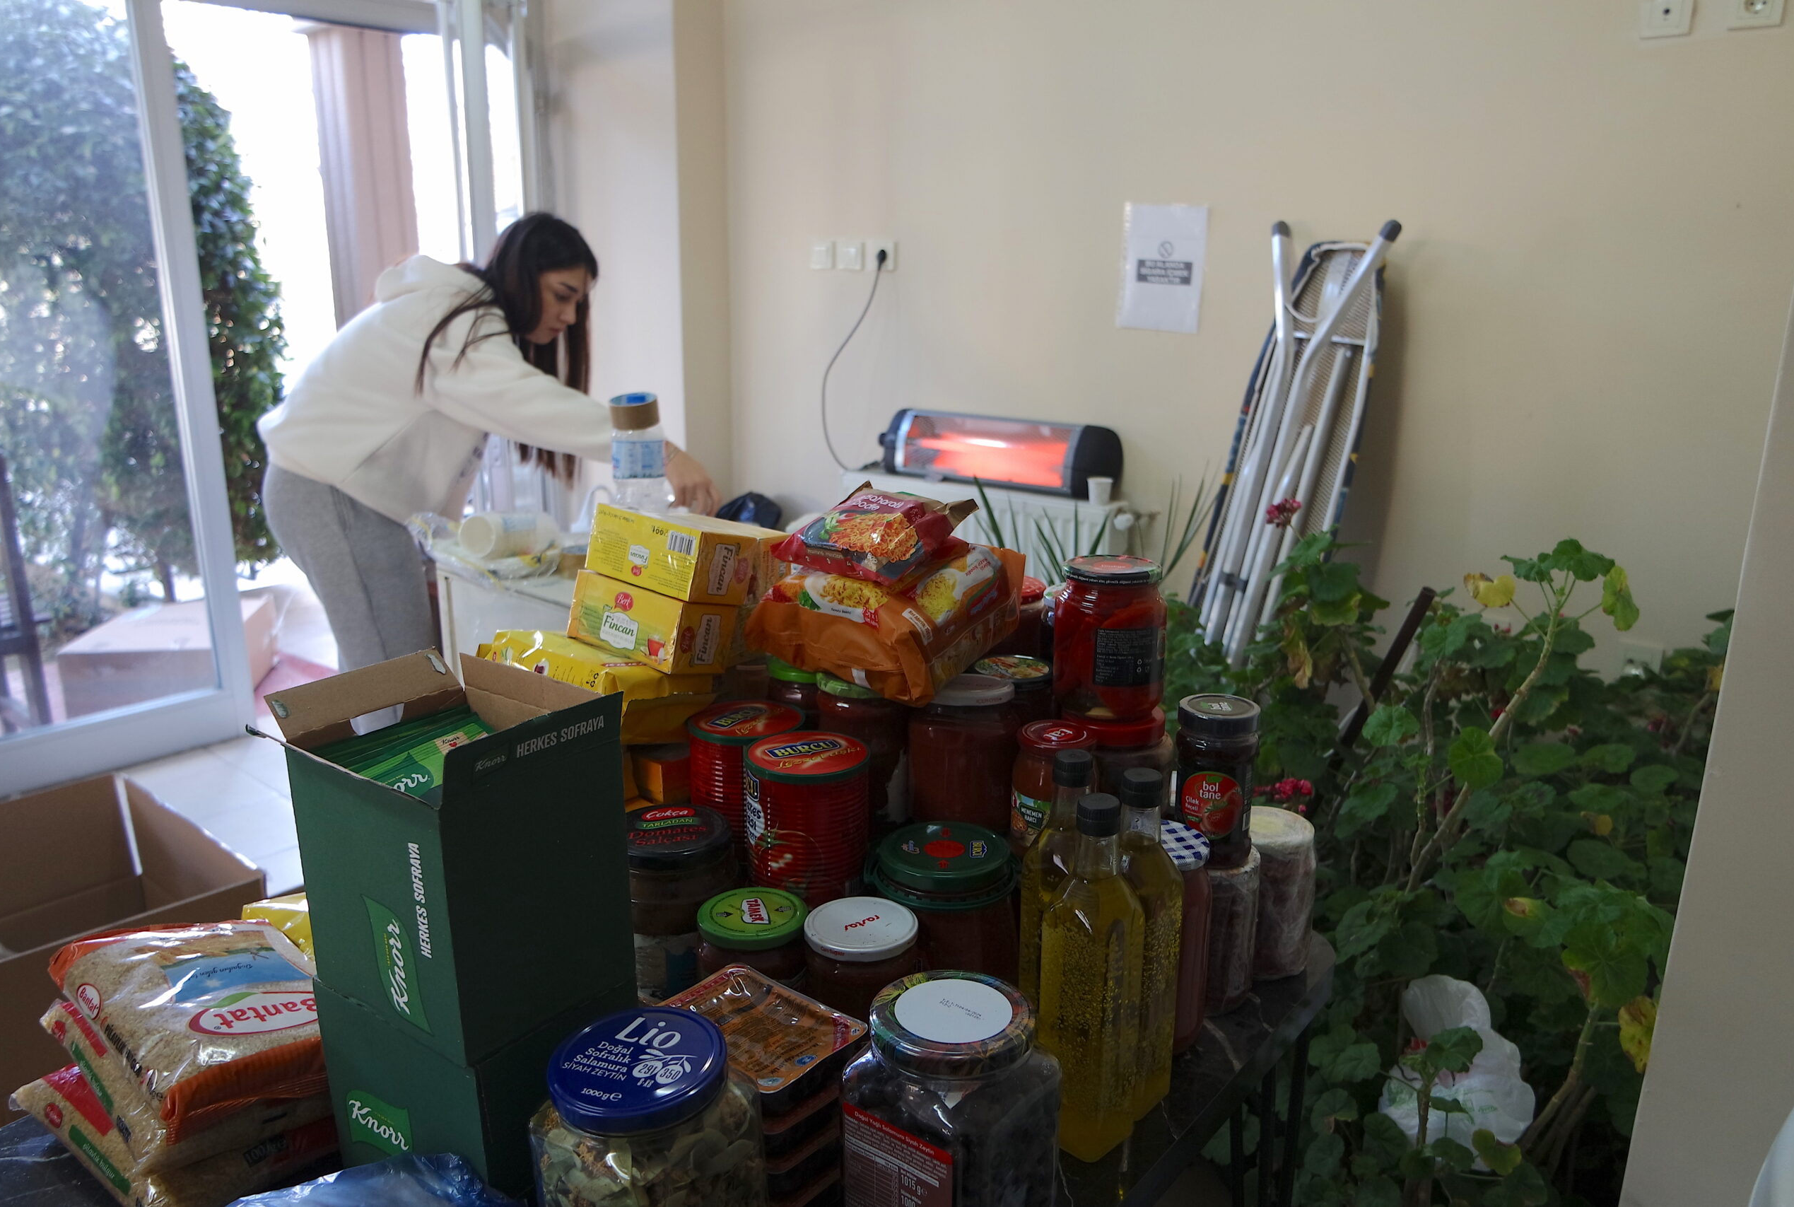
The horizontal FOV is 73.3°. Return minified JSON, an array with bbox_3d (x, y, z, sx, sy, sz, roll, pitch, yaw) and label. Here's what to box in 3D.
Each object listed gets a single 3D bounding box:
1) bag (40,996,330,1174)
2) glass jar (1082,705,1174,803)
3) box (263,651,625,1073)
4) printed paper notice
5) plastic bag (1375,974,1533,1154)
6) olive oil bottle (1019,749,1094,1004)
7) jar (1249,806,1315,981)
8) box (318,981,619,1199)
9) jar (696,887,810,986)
[{"bbox_3d":[-0.517,0.321,0.873,0.200,0.048,0.130,14,19,42],"label":"bag"},{"bbox_3d":[0.203,0.153,1.158,0.116,0.105,0.116,1,14,0],"label":"glass jar"},{"bbox_3d":[-0.273,0.151,0.765,0.166,0.190,0.123,11,18,36],"label":"box"},{"bbox_3d":[0.658,-0.838,3.015,0.226,0.303,0.005,15,20,36],"label":"printed paper notice"},{"bbox_3d":[0.799,0.658,1.720,0.205,0.220,0.180,1,14,0],"label":"plastic bag"},{"bbox_3d":[0.134,0.246,0.953,0.058,0.268,0.058,-13,20,-43],"label":"olive oil bottle"},{"bbox_3d":[0.348,0.269,1.115,0.073,0.138,0.073,1,14,0],"label":"jar"},{"bbox_3d":[-0.314,0.332,0.911,0.185,0.112,0.137,11,17,34],"label":"box"},{"bbox_3d":[-0.110,0.303,0.933,0.088,0.145,0.088,1,14,0],"label":"jar"}]

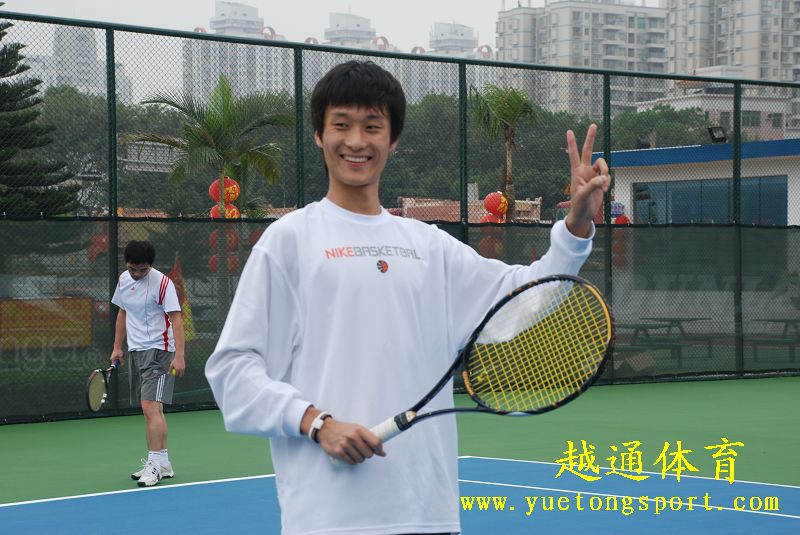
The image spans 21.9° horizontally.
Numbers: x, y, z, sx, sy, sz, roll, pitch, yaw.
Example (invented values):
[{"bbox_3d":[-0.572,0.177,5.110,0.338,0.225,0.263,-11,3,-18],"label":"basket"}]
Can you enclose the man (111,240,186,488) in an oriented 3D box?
[{"bbox_3d":[-1.727,0.662,14.200,0.540,1.680,0.420,0,0,40],"label":"man"}]

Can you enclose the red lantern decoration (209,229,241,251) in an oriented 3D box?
[{"bbox_3d":[-3.394,-0.532,40.000,0.600,0.460,0.600,0,0,0],"label":"red lantern decoration"}]

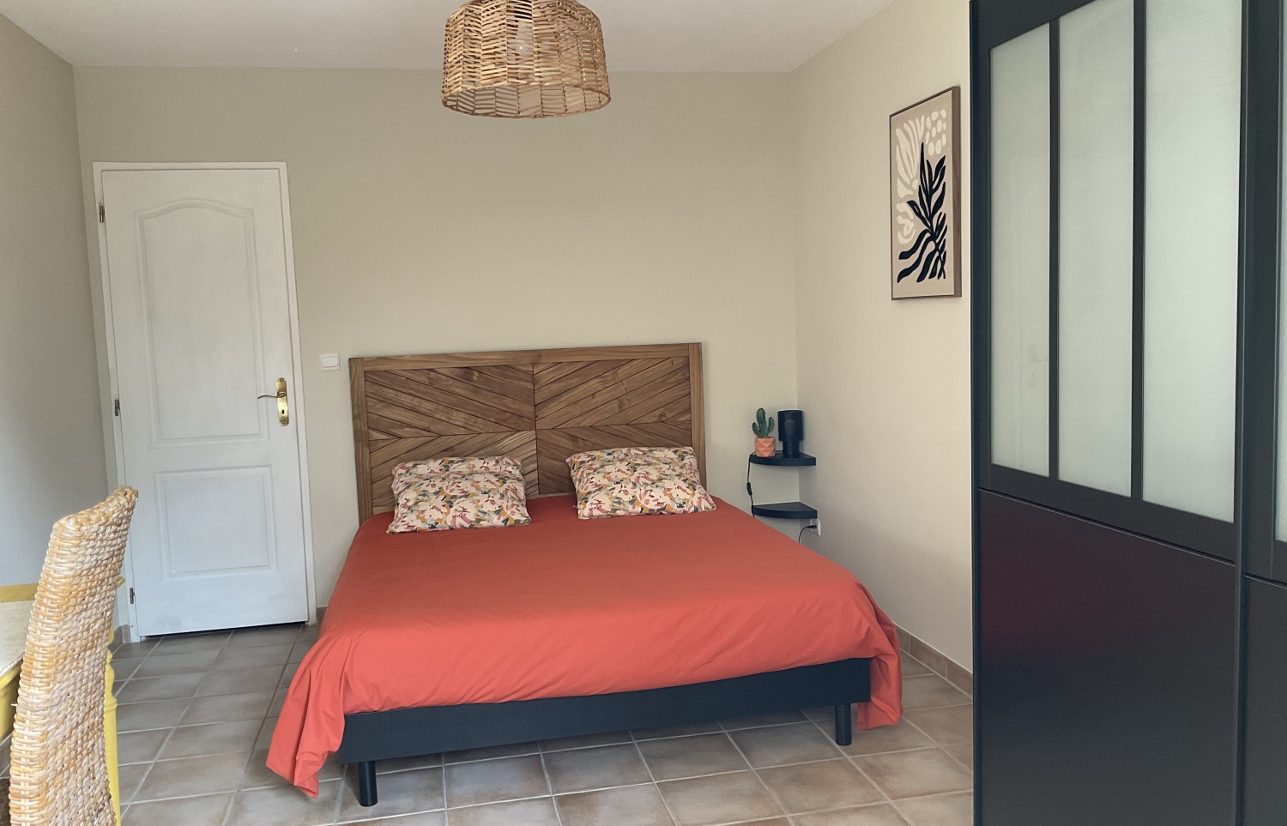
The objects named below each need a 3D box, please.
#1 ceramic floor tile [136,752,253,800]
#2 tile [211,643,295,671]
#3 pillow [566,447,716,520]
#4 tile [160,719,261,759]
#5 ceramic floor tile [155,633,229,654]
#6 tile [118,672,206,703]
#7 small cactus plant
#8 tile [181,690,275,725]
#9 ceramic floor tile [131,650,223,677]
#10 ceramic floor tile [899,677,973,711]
[{"bbox_3d":[-1.387,1.130,3.340,0.297,0.010,0.297,-3,5,-12],"label":"ceramic floor tile"},{"bbox_3d":[-1.644,1.034,4.546,0.298,0.010,0.298,-3,6,-12],"label":"tile"},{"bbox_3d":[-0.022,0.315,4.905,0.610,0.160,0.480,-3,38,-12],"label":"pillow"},{"bbox_3d":[-1.449,1.105,3.634,0.297,0.010,0.297,-3,5,-12],"label":"tile"},{"bbox_3d":[-2.004,1.025,4.781,0.298,0.010,0.298,-3,6,-12],"label":"ceramic floor tile"},{"bbox_3d":[-1.880,1.077,4.188,0.298,0.010,0.298,-3,6,-12],"label":"tile"},{"bbox_3d":[0.587,0.050,5.266,0.112,0.146,0.075,-3,6,-12],"label":"small cactus plant"},{"bbox_3d":[-1.521,1.087,3.955,0.296,0.012,0.296,-3,6,-12],"label":"tile"},{"bbox_3d":[-1.930,1.046,4.457,0.297,0.010,0.297,-3,5,-12],"label":"ceramic floor tile"},{"bbox_3d":[0.982,1.003,3.849,0.296,0.012,0.296,-3,6,-12],"label":"ceramic floor tile"}]

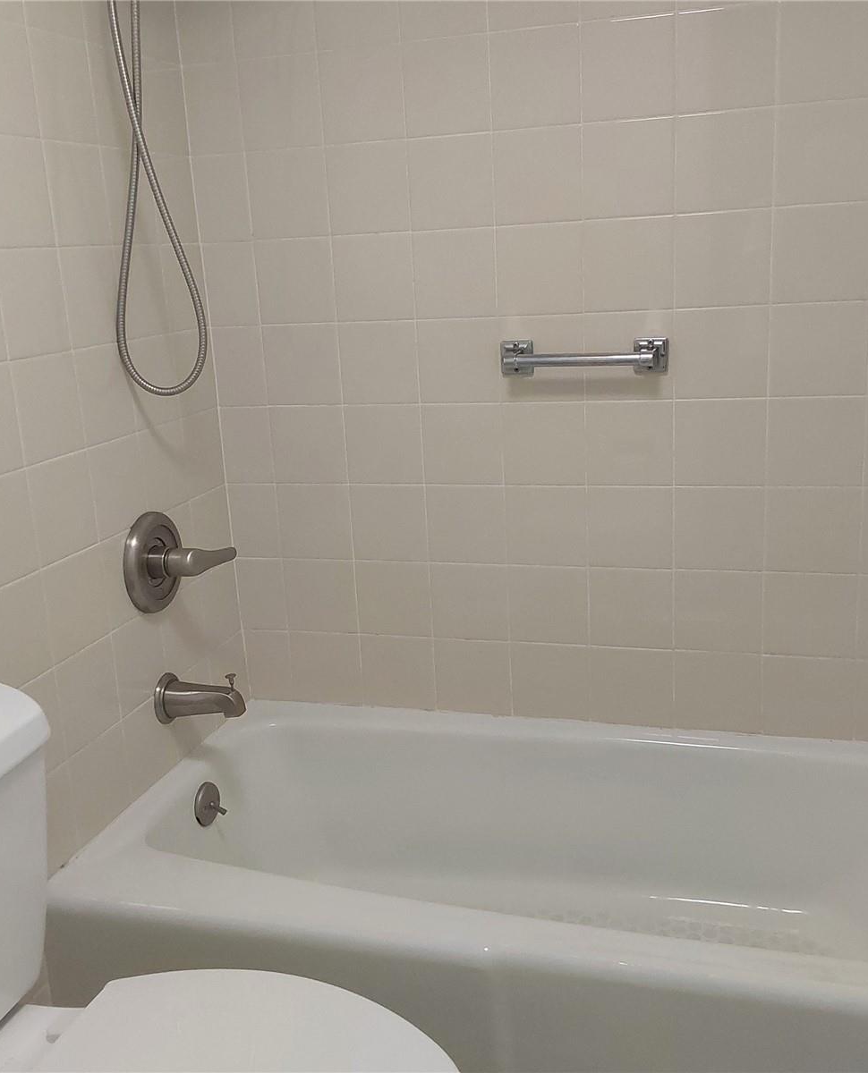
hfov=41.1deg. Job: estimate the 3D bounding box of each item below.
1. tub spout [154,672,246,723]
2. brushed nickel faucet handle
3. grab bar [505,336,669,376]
[{"bbox_3d":[-0.405,0.288,2.060,0.156,0.103,0.091,1,15,17],"label":"tub spout"},{"bbox_3d":[-0.428,0.048,2.003,0.135,0.177,0.177,1,15,17],"label":"brushed nickel faucet handle"},{"bbox_3d":[0.252,-0.306,1.992,0.293,0.062,0.068,1,15,17],"label":"grab bar"}]

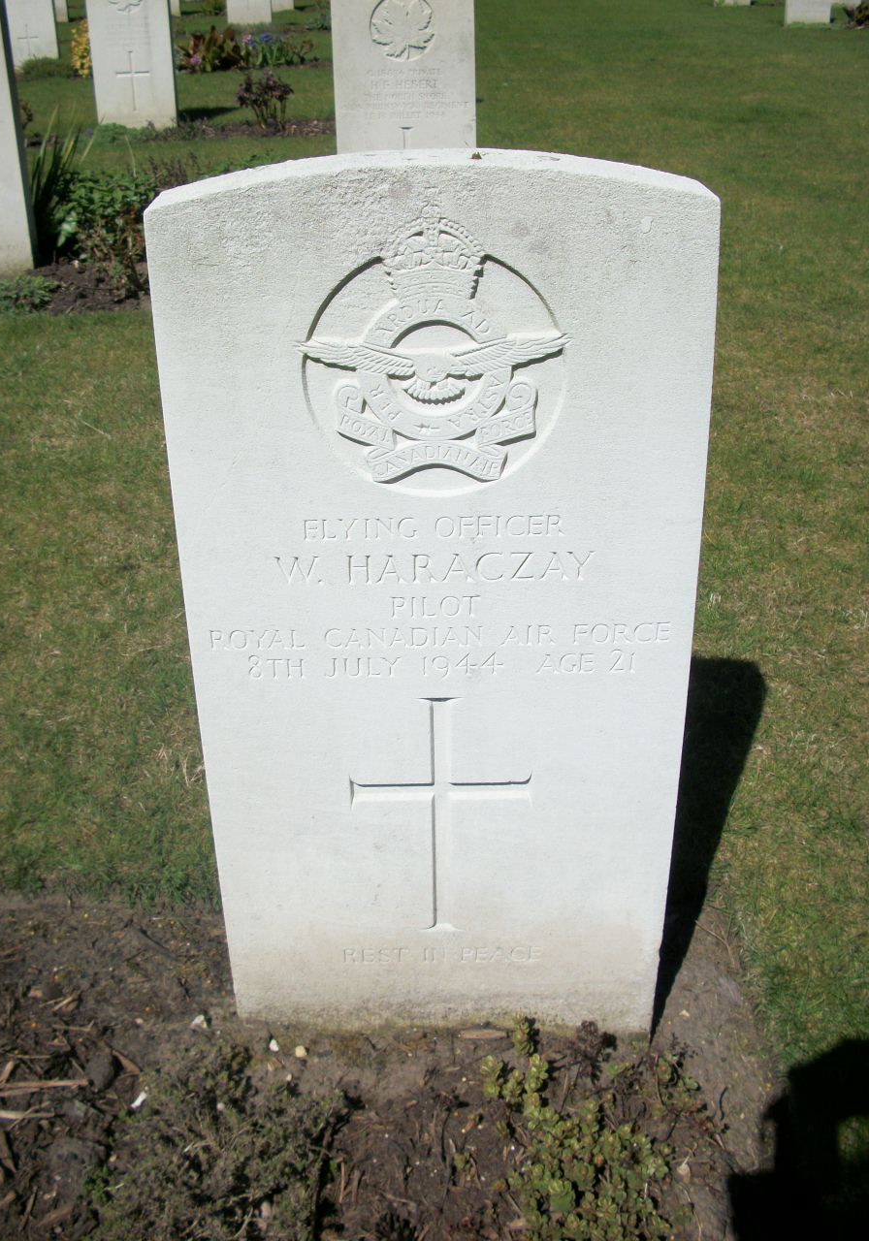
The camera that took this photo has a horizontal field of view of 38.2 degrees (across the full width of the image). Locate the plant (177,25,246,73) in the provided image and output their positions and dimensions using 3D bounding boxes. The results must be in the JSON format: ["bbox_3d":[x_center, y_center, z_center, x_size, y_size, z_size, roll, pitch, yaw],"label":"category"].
[{"bbox_3d":[-1.374,-3.524,7.750,0.410,0.270,0.320,1,29,3],"label":"plant"}]

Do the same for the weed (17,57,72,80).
[{"bbox_3d":[-2.445,-3.476,7.900,0.340,0.130,0.280,1,29,3],"label":"weed"}]

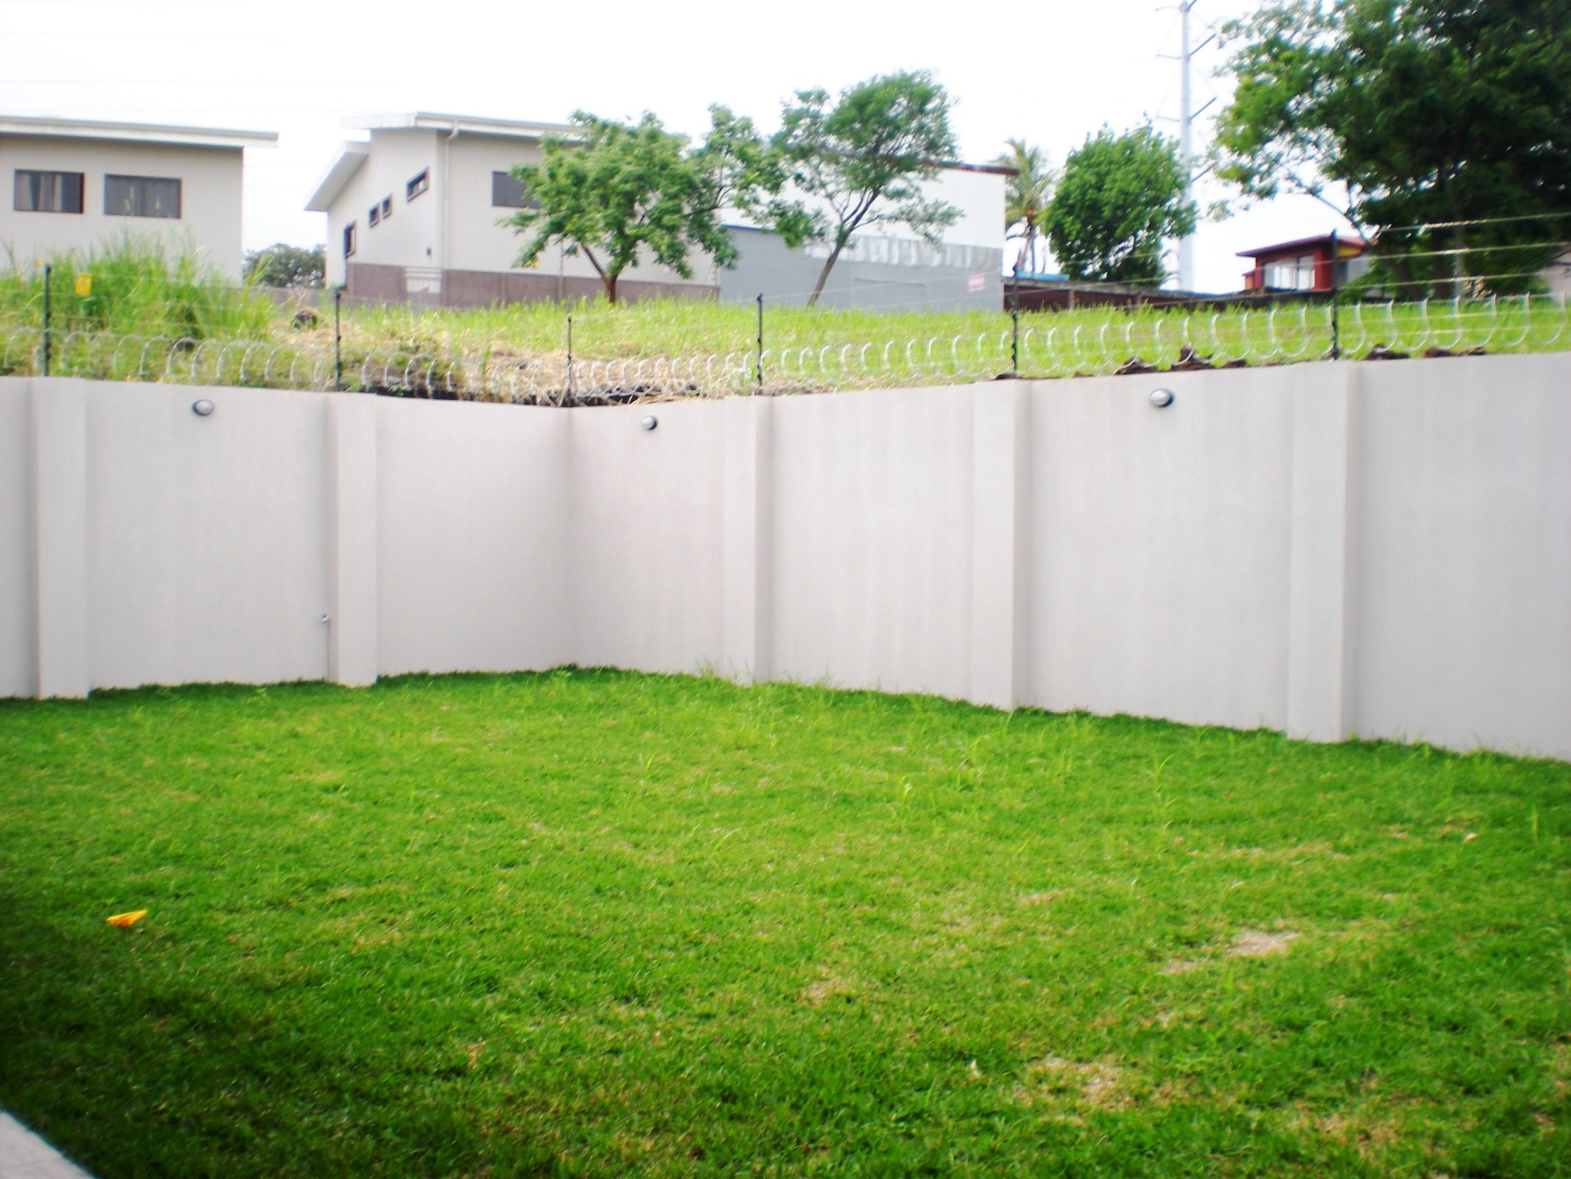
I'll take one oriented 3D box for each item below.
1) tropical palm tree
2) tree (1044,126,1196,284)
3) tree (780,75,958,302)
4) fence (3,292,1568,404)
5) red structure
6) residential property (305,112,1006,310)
[{"bbox_3d":[12.500,-19.500,90.000,3.600,8.000,3.600,0,2,0],"label":"tropical palm tree"},{"bbox_3d":[12.700,-14.200,65.000,5.500,6.300,5.300,0,2,0],"label":"tree"},{"bbox_3d":[1.950,-9.500,41.000,4.300,5.600,4.300,0,2,0],"label":"tree"},{"bbox_3d":[-0.200,-2.100,16.000,12.800,0.500,5.000,1,2,14],"label":"fence"},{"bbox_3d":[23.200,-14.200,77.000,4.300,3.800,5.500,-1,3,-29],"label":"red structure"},{"bbox_3d":[-4.500,-10.800,56.000,18.500,6.900,15.000,-1,3,-25],"label":"residential property"}]

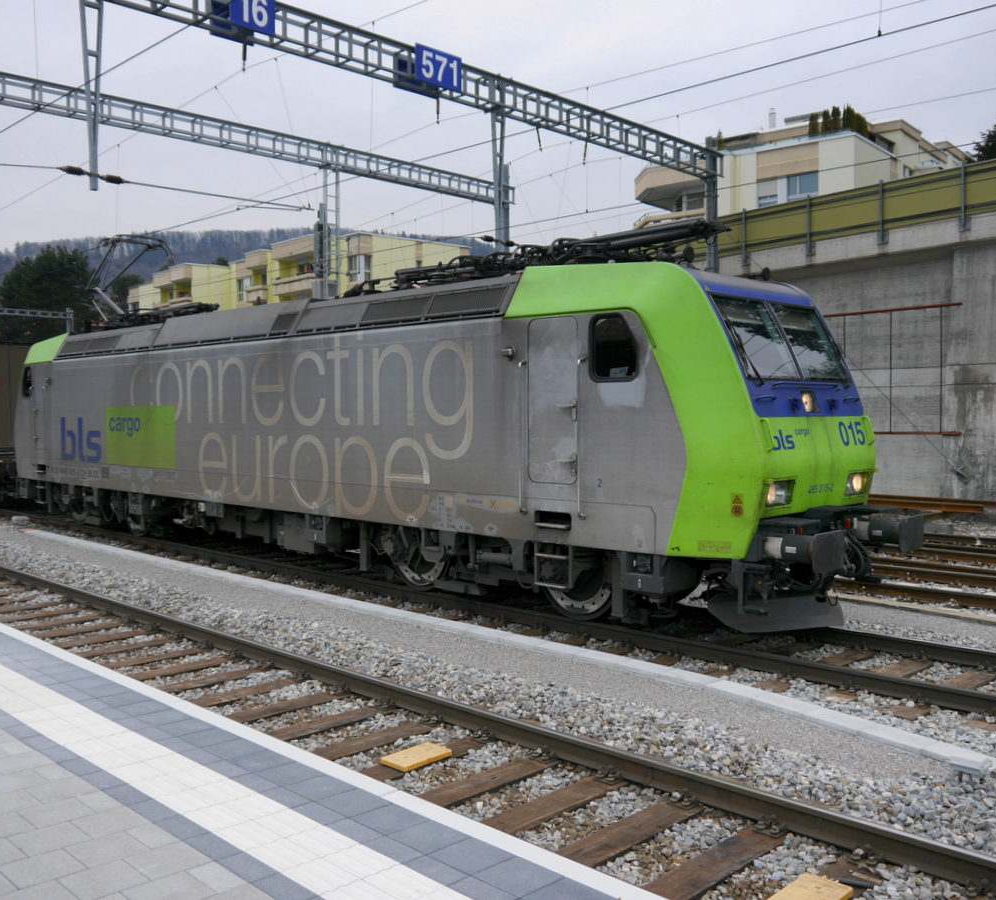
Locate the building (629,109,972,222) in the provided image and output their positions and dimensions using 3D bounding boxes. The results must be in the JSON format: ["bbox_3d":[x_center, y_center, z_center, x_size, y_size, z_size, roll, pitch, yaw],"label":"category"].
[{"bbox_3d":[18.896,-12.387,57.821,16.000,14.000,18.000,2,3,39],"label":"building"}]

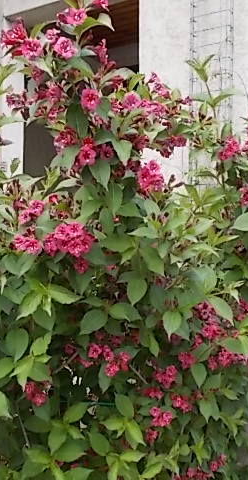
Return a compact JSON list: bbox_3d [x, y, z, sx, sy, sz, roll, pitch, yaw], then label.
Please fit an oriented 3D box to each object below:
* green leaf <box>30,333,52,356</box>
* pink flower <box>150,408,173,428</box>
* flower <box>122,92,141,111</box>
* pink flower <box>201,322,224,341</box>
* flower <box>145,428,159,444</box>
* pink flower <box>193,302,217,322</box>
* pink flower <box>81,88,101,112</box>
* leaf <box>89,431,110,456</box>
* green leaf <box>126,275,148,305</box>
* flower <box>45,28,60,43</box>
[{"bbox_3d":[-0.205,0.260,1.380,0.052,0.057,0.035,0,0,-4],"label":"green leaf"},{"bbox_3d":[0.101,0.483,1.500,0.057,0.051,0.045,0,0,2],"label":"pink flower"},{"bbox_3d":[0.020,-0.362,1.450,0.045,0.045,0.042,0,0,0],"label":"flower"},{"bbox_3d":[0.251,0.260,1.570,0.060,0.047,0.050,0,1,9],"label":"pink flower"},{"bbox_3d":[0.074,0.531,1.500,0.038,0.043,0.036,0,-4,3],"label":"flower"},{"bbox_3d":[0.215,0.193,1.480,0.061,0.051,0.047,0,0,4],"label":"pink flower"},{"bbox_3d":[-0.082,-0.340,1.350,0.046,0.056,0.041,0,0,-2],"label":"pink flower"},{"bbox_3d":[-0.064,0.533,1.450,0.043,0.085,0.016,-39,-21,-22],"label":"leaf"},{"bbox_3d":[0.037,0.139,1.540,0.059,0.084,0.035,0,0,1],"label":"green leaf"},{"bbox_3d":[-0.173,-0.494,1.340,0.039,0.034,0.034,0,1,-7],"label":"flower"}]

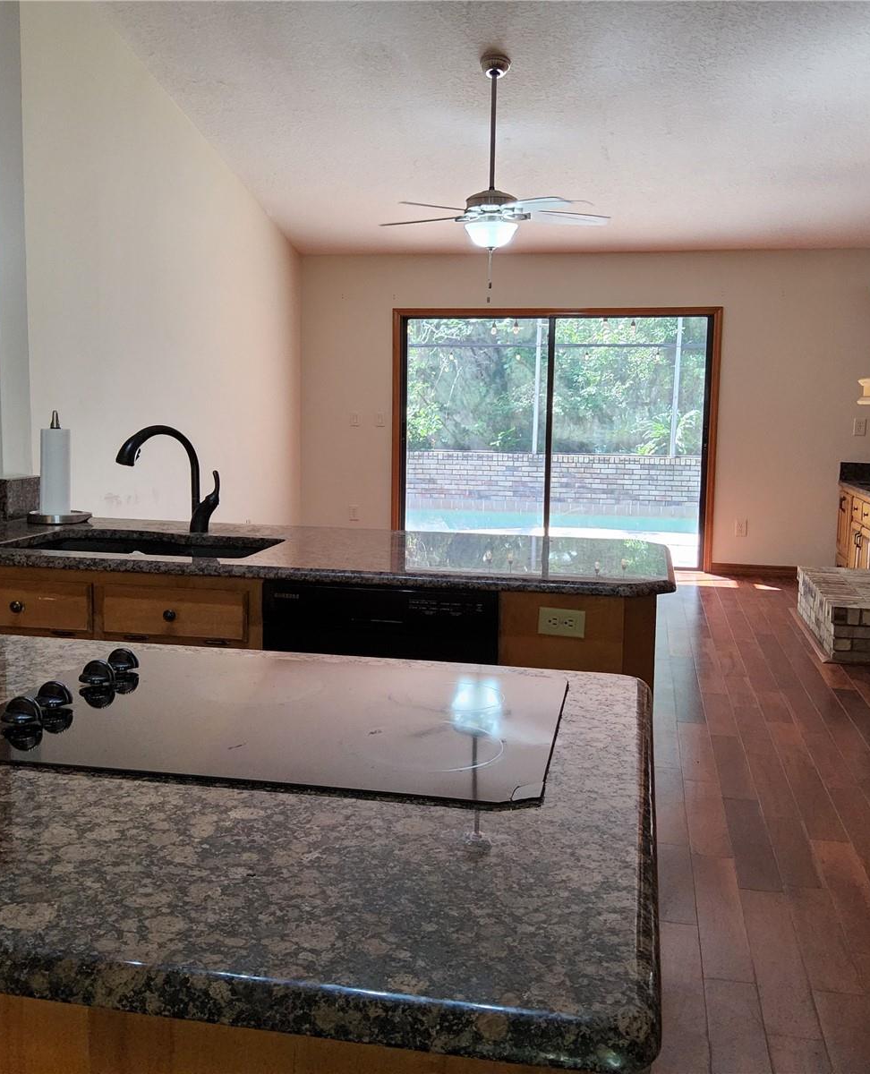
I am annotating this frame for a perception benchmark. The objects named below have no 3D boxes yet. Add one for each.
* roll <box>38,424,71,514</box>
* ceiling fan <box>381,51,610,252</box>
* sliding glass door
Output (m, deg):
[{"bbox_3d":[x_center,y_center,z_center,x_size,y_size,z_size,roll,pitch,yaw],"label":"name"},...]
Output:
[{"bbox_3d":[-1.266,-0.214,3.448,0.104,0.291,0.104,1,8,0],"label":"roll"},{"bbox_3d":[0.327,-2.135,5.758,1.300,1.058,1.300,2,8,11],"label":"ceiling fan"},{"bbox_3d":[0.924,-0.776,8.389,2.526,2.028,0.130,2,8,11],"label":"sliding glass door"}]

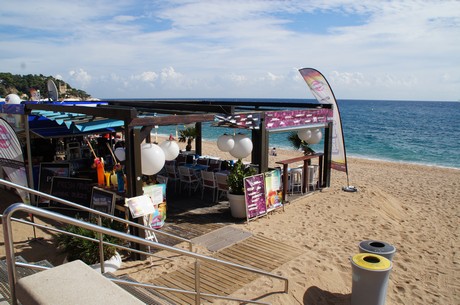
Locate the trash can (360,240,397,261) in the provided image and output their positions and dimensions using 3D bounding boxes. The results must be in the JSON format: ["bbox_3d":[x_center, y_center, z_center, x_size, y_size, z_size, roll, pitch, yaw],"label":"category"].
[{"bbox_3d":[2.129,1.769,5.024,0.500,0.800,0.500,0,9,0],"label":"trash can"}]

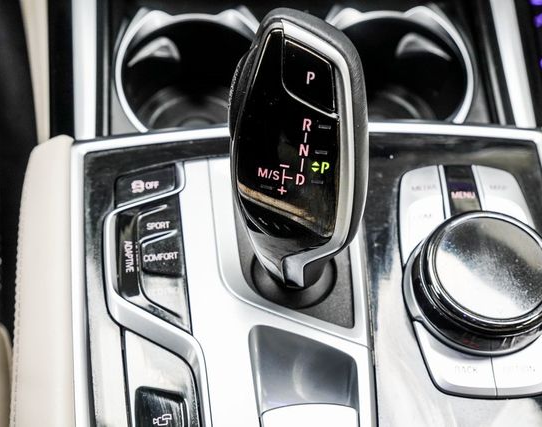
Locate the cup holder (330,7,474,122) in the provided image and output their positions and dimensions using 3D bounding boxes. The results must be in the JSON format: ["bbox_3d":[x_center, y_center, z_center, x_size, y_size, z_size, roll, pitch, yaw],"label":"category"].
[{"bbox_3d":[0.059,-0.066,0.472,0.080,0.018,0.080,-2,55,-4],"label":"cup holder"}]

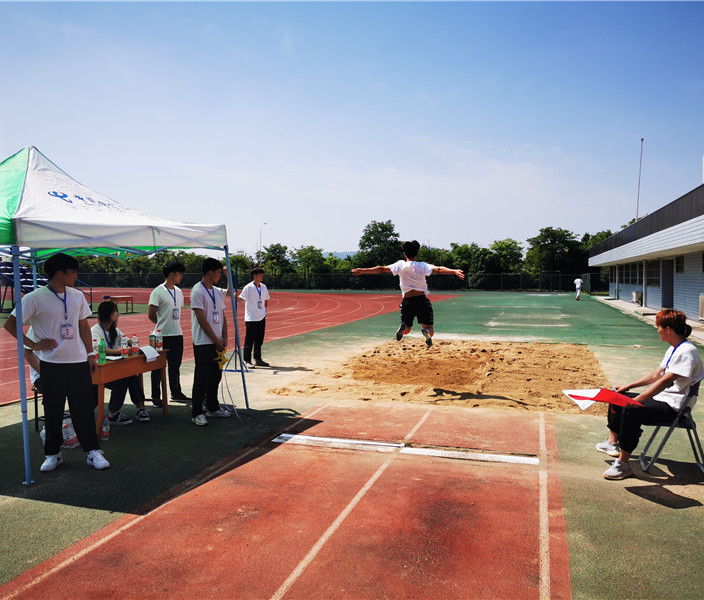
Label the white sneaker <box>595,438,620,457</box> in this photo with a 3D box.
[{"bbox_3d":[2.280,1.296,5.468,0.265,0.120,0.100,2,3,36],"label":"white sneaker"}]

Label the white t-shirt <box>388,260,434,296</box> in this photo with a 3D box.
[{"bbox_3d":[0.810,-0.286,8.500,0.620,0.510,0.320,0,2,12],"label":"white t-shirt"}]

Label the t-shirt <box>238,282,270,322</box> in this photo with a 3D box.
[{"bbox_3d":[-1.687,0.038,10.850,0.510,0.660,0.290,-1,3,-37],"label":"t-shirt"}]

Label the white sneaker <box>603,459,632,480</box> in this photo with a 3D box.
[{"bbox_3d":[2.073,1.316,4.838,0.260,0.125,0.100,-1,2,-18],"label":"white sneaker"}]

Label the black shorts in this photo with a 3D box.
[{"bbox_3d":[0.879,0.150,8.500,0.450,0.450,0.320,0,2,12],"label":"black shorts"}]

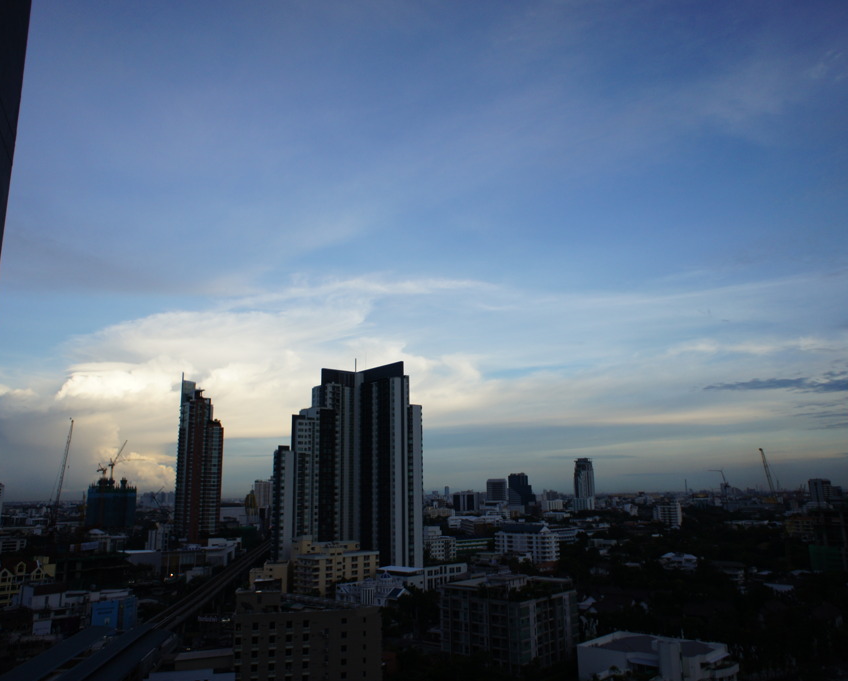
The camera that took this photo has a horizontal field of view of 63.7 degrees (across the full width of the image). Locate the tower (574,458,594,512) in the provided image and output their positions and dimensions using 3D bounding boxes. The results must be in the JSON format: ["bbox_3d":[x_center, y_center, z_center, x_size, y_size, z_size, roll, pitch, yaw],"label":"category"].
[{"bbox_3d":[299.090,268.580,1271.030,30.000,99.000,28.000,-2,-13,5],"label":"tower"}]

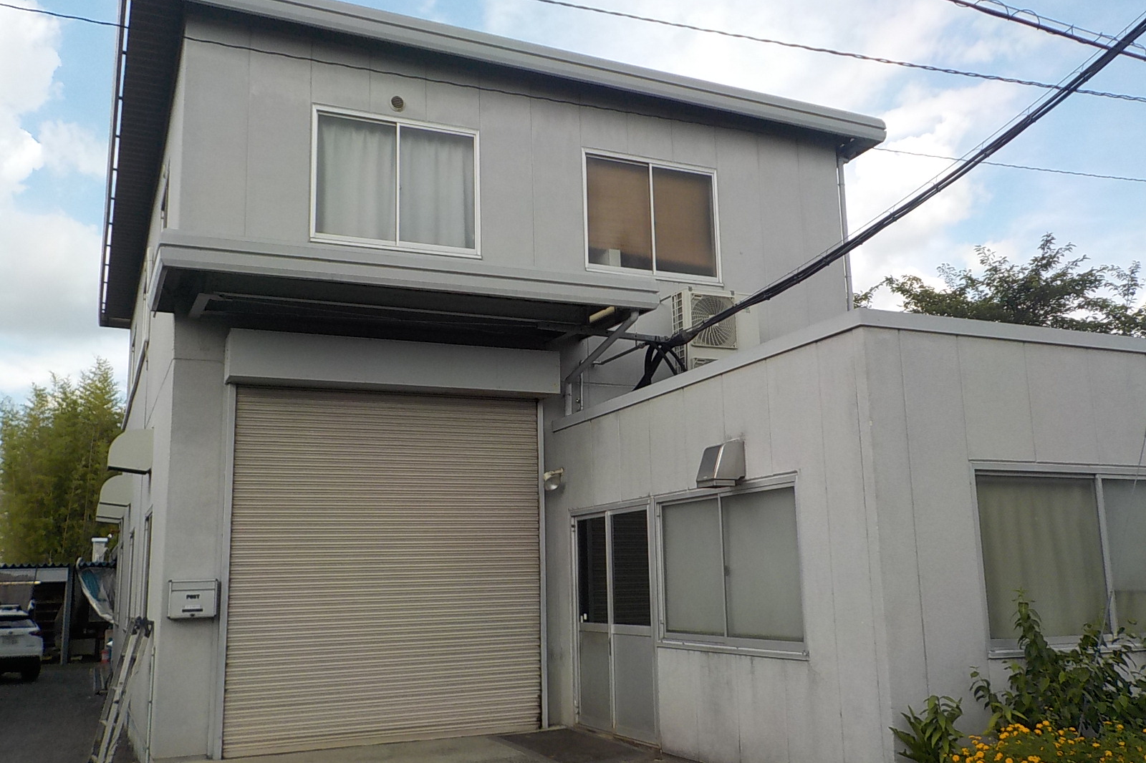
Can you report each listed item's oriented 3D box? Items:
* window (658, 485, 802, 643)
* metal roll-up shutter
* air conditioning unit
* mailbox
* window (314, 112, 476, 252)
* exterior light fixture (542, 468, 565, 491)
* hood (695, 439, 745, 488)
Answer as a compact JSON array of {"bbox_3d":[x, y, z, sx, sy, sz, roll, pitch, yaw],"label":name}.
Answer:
[{"bbox_3d":[1.143,1.417,7.573,0.100,1.150,1.950,3,-12,-24],"label":"window"},{"bbox_3d":[-1.735,1.760,9.636,3.030,3.320,0.100,3,-12,-24],"label":"metal roll-up shutter"},{"bbox_3d":[1.600,-0.293,11.179,0.930,1.370,0.330,3,-12,-24],"label":"air conditioning unit"},{"bbox_3d":[-3.368,1.928,8.789,0.400,0.320,0.130,3,-12,-24],"label":"mailbox"},{"bbox_3d":[-1.819,-2.070,10.369,1.770,1.440,0.100,3,-12,-24],"label":"window"},{"bbox_3d":[-0.190,1.013,10.226,0.200,0.220,0.180,3,-12,-24],"label":"exterior light fixture"},{"bbox_3d":[1.101,0.624,7.413,0.270,0.350,0.270,3,-12,-24],"label":"hood"}]

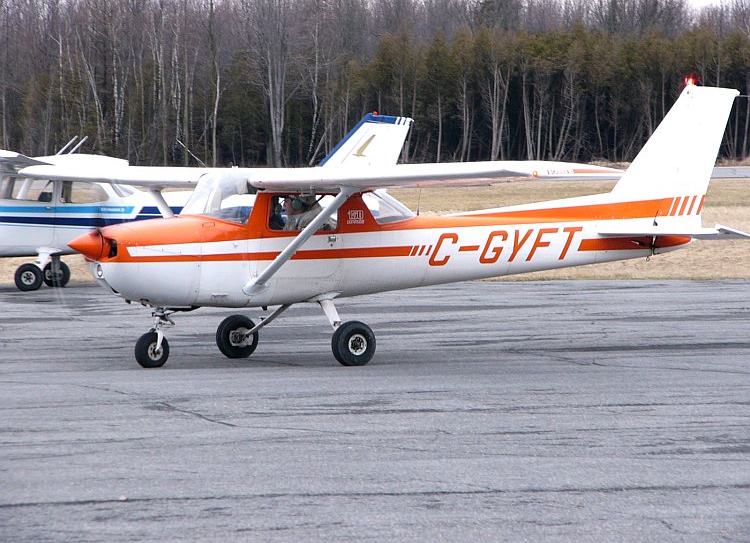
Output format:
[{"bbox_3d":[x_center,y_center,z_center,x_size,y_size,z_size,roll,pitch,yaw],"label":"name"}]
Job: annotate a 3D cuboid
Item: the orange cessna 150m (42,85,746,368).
[{"bbox_3d":[0.420,-0.490,39.900,7.300,2.620,10.170,-1,2,-29],"label":"orange cessna 150m"}]

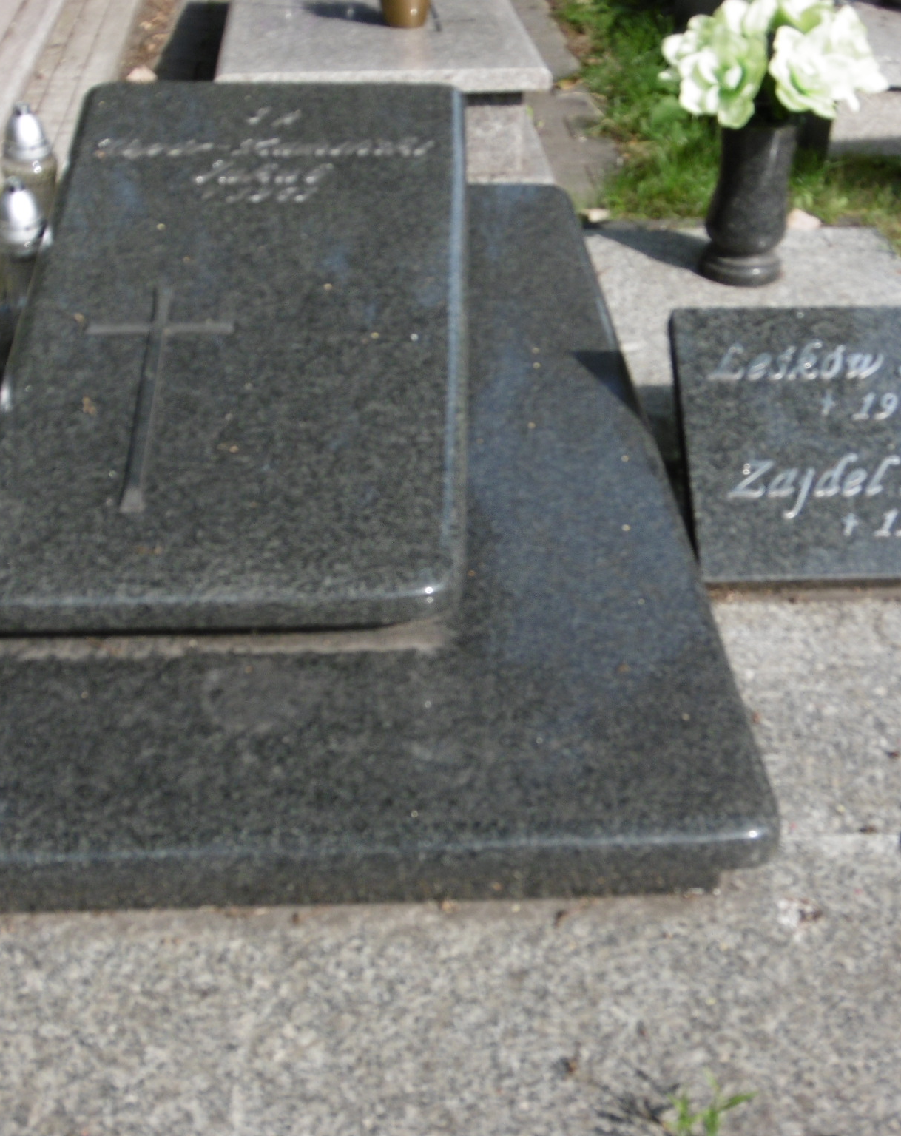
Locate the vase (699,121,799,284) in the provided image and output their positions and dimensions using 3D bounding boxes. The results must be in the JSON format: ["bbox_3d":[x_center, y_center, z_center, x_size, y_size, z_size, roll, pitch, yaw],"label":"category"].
[{"bbox_3d":[0.533,-0.673,2.996,0.146,0.290,0.146,-1,34,-4],"label":"vase"}]

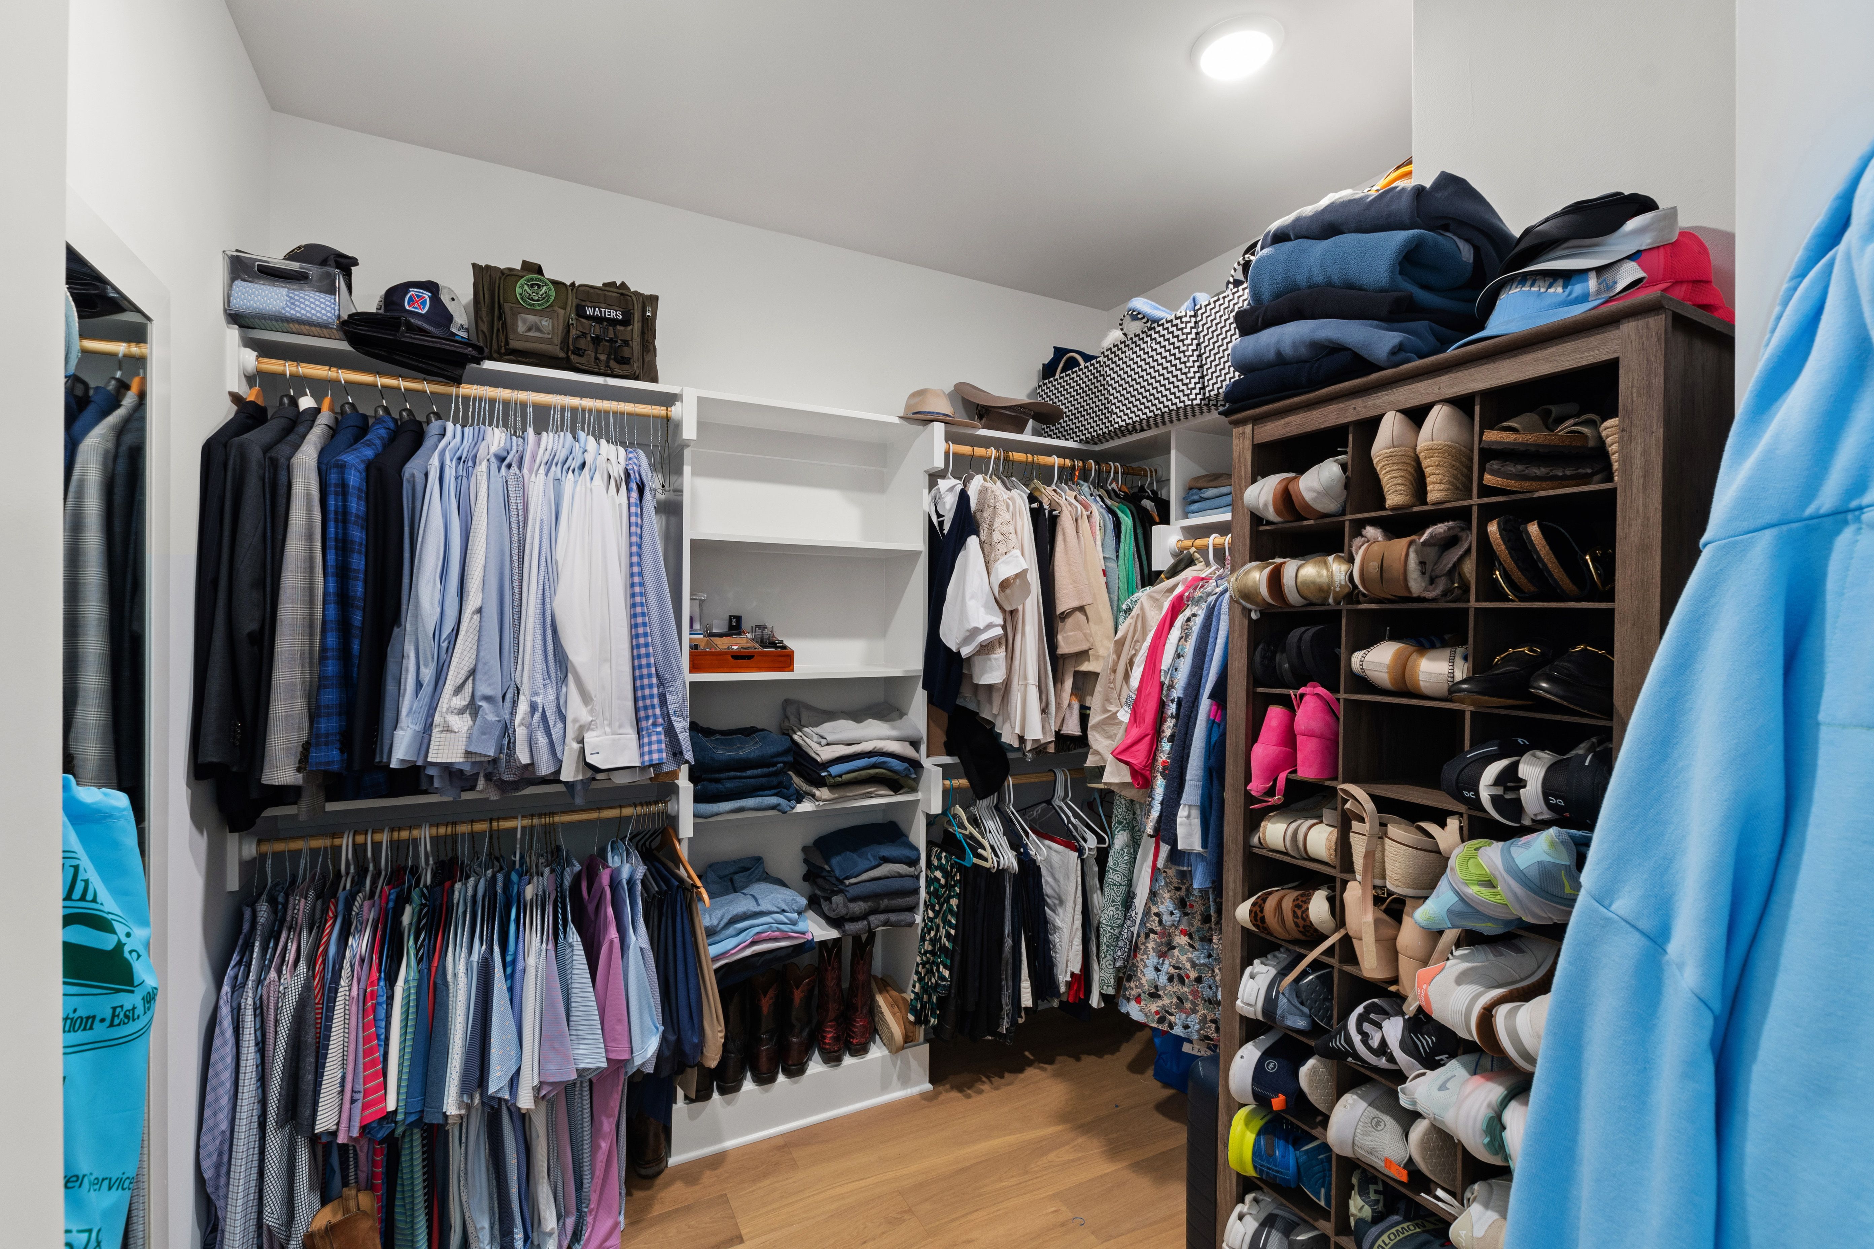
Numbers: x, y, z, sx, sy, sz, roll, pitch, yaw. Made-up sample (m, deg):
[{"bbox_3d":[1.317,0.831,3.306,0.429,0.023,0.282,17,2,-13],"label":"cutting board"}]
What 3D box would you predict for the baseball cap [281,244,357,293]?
[{"bbox_3d":[-1.496,-0.846,1.868,0.255,0.140,0.180,0,0,-35],"label":"baseball cap"}]

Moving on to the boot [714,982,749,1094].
[{"bbox_3d":[-0.615,1.185,2.348,0.105,0.290,0.285,1,0,-15],"label":"boot"}]

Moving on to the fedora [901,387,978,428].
[{"bbox_3d":[-0.002,-0.693,2.539,0.270,0.130,0.315,0,0,-27],"label":"fedora"}]

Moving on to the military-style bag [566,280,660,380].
[{"bbox_3d":[-0.860,-0.752,2.075,0.215,0.245,0.175,0,0,-27],"label":"military-style bag"}]

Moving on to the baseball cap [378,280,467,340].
[{"bbox_3d":[-1.251,-0.773,1.903,0.185,0.150,0.260,0,0,-22],"label":"baseball cap"}]

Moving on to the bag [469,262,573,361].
[{"bbox_3d":[-1.047,-0.759,1.980,0.215,0.255,0.175,0,0,-27],"label":"bag"}]

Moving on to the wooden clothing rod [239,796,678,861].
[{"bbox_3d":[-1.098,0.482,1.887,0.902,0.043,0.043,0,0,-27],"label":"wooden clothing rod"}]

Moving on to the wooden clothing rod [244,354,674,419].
[{"bbox_3d":[-1.094,-0.567,1.878,0.886,0.035,0.035,-1,1,-27],"label":"wooden clothing rod"}]

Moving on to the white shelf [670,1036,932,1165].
[{"bbox_3d":[-0.441,1.403,2.442,0.794,0.144,0.314,0,0,-27],"label":"white shelf"}]

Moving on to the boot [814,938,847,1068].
[{"bbox_3d":[-0.341,1.166,2.494,0.100,0.330,0.280,1,0,-13],"label":"boot"}]

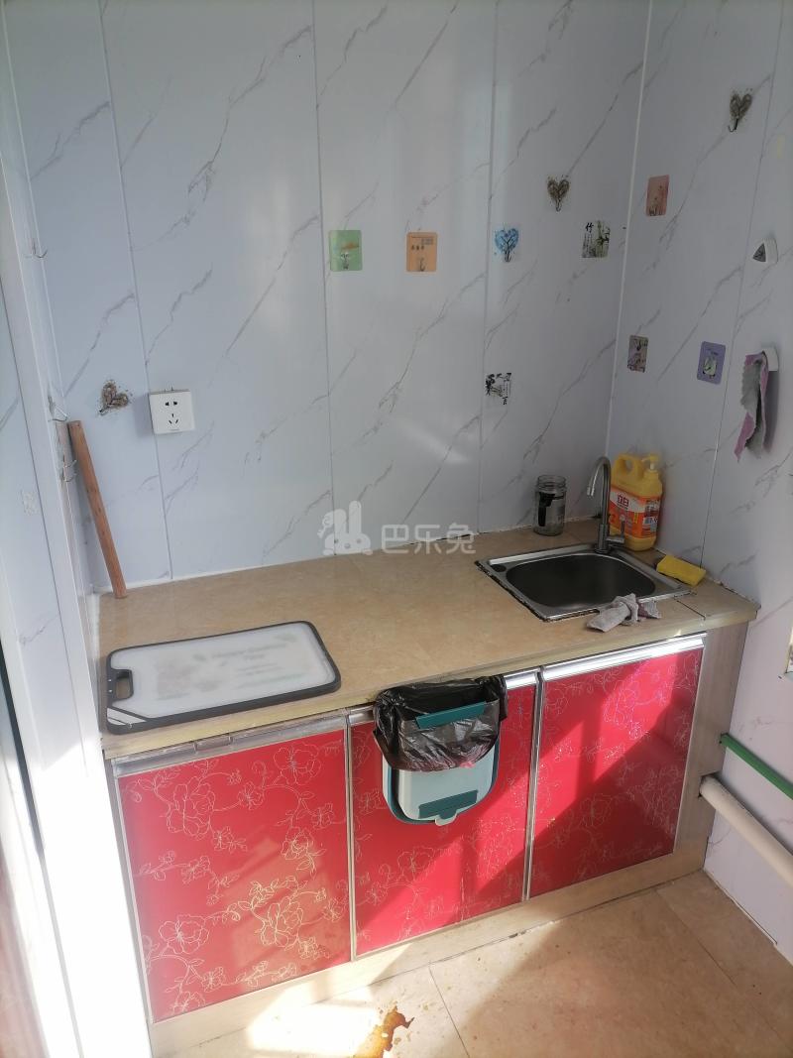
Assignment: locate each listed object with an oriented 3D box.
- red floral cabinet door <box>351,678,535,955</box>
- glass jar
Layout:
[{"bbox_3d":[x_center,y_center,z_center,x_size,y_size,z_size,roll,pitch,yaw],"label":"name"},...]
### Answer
[{"bbox_3d":[0.098,0.596,1.701,0.400,0.592,0.020,-8,23,-19],"label":"red floral cabinet door"},{"bbox_3d":[0.405,-0.062,2.168,0.077,0.143,0.077,0,21,0],"label":"glass jar"}]

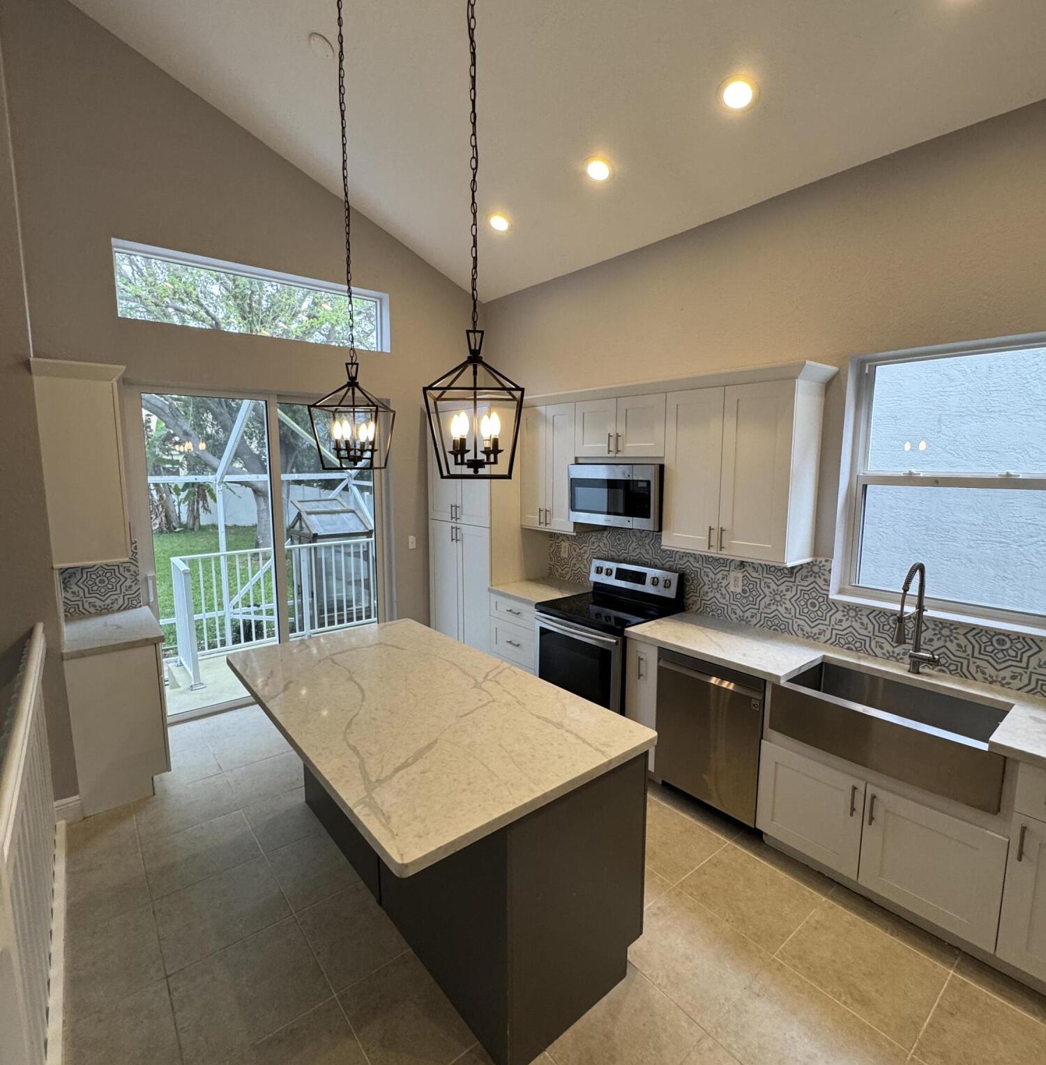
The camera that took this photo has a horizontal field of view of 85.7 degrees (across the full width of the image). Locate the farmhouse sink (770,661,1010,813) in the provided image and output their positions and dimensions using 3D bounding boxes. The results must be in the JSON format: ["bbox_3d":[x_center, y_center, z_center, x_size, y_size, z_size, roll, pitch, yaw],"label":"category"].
[{"bbox_3d":[1.591,0.816,2.441,0.505,0.240,0.830,-6,10,-39],"label":"farmhouse sink"}]

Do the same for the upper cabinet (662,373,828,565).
[{"bbox_3d":[1.212,-0.341,3.197,0.320,0.935,0.765,-6,10,-39],"label":"upper cabinet"}]

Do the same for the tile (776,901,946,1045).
[{"bbox_3d":[1.299,1.657,2.156,0.457,0.012,0.457,-6,10,-39],"label":"tile"}]

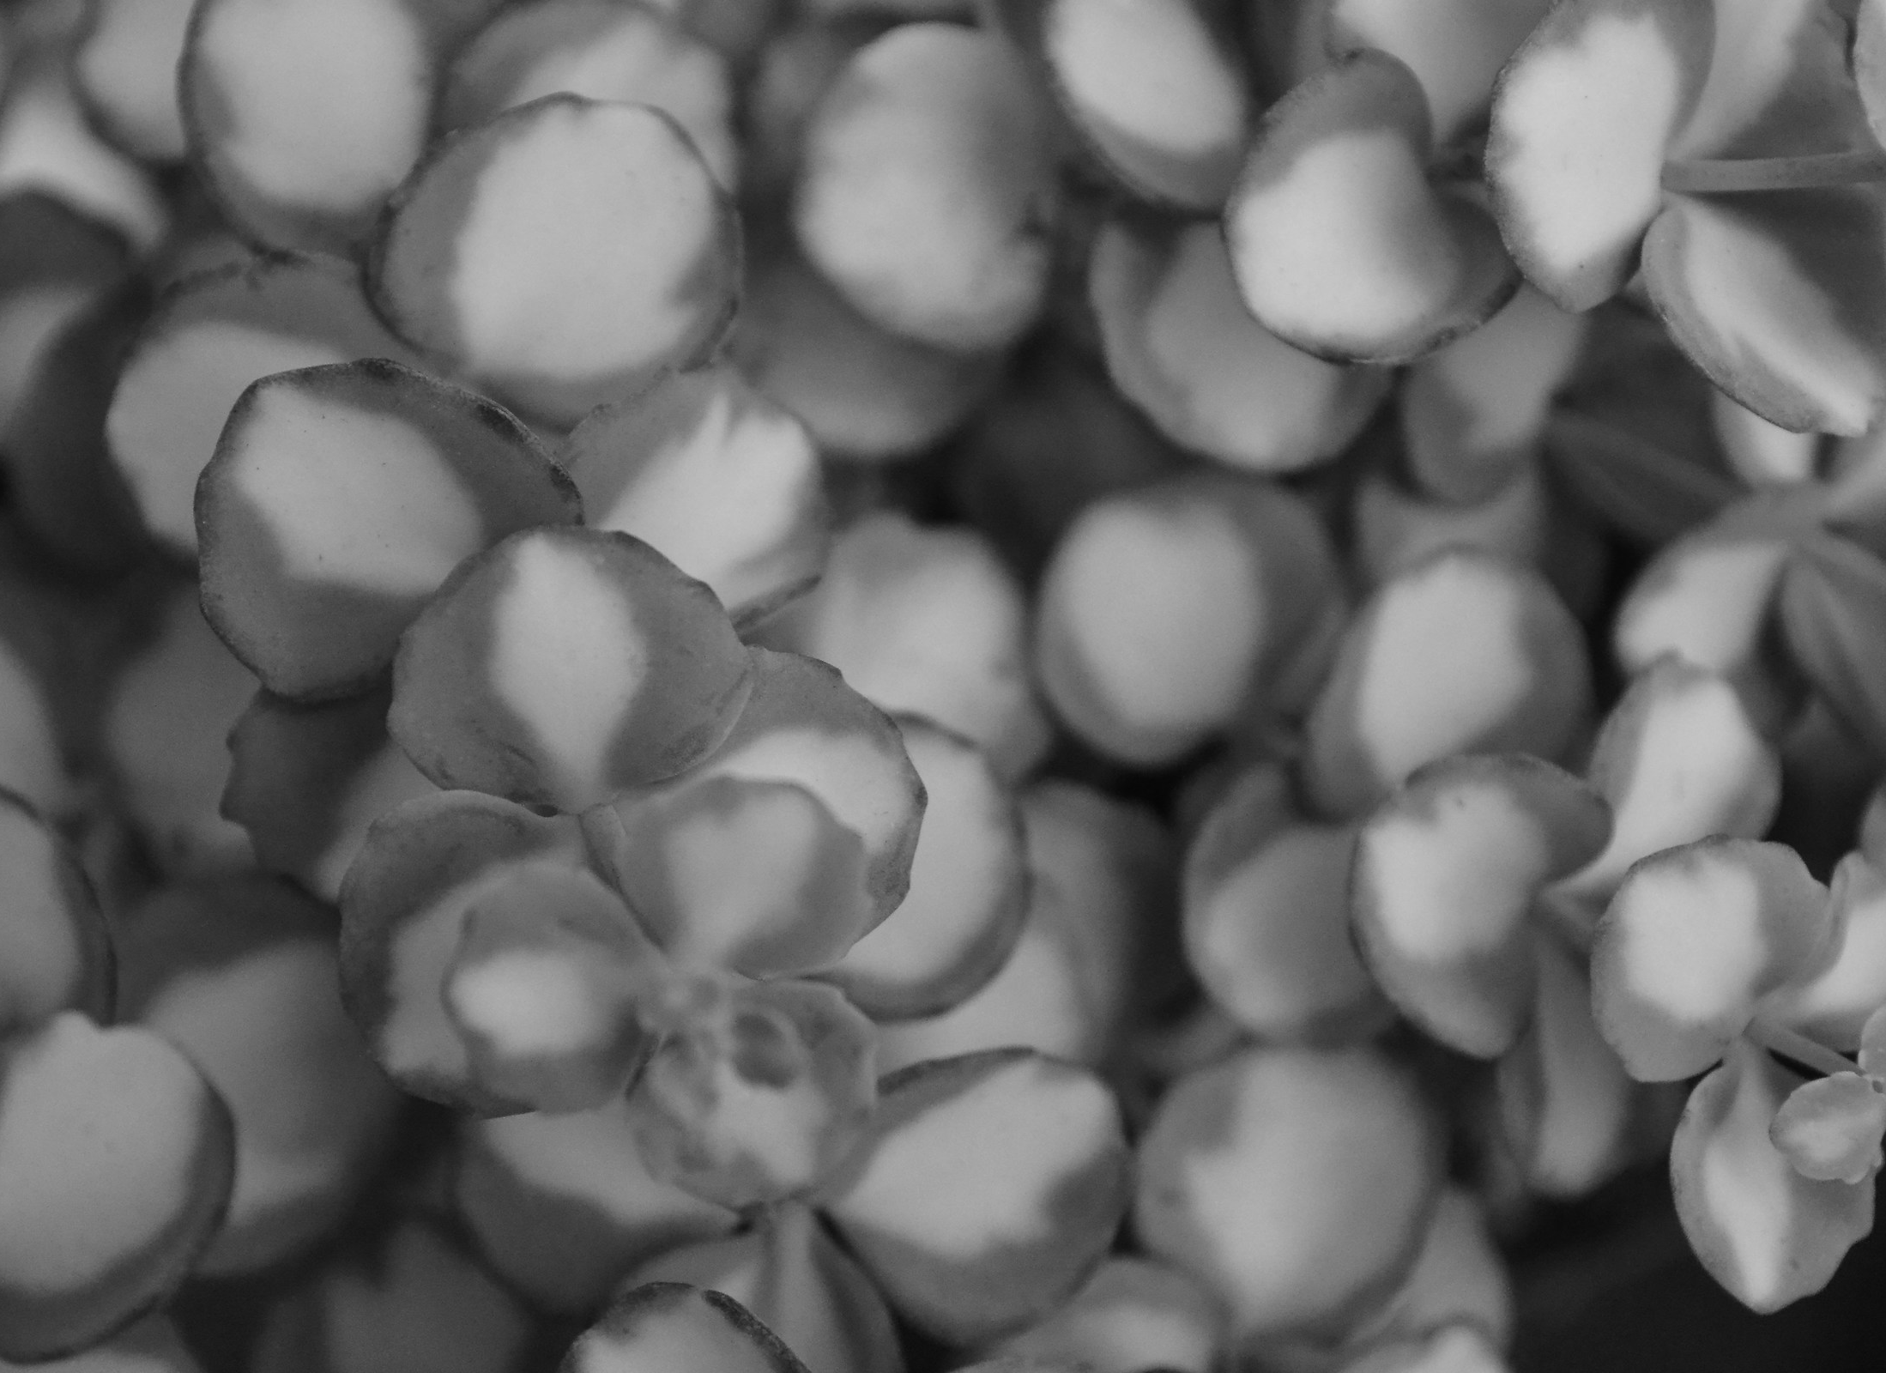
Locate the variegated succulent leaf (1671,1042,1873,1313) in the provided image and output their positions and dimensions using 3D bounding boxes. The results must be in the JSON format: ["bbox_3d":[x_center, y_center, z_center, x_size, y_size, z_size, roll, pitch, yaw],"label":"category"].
[{"bbox_3d":[0.052,0.031,0.292,0.013,0.018,0.004,-3,11,0],"label":"variegated succulent leaf"}]

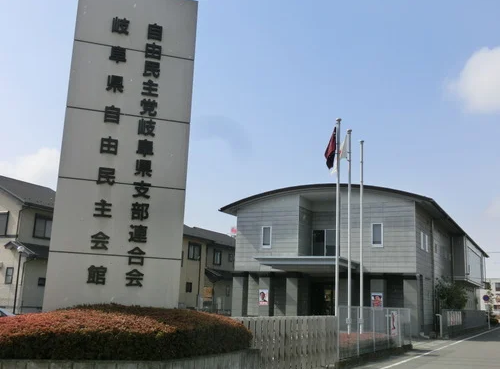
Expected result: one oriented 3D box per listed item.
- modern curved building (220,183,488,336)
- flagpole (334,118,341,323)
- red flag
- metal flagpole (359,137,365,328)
[{"bbox_3d":[12.970,8.595,53.564,15.600,9.800,43.500,-4,-13,27],"label":"modern curved building"},{"bbox_3d":[3.320,1.630,20.587,0.170,8.600,0.170,-4,-13,27],"label":"flagpole"},{"bbox_3d":[3.073,-1.371,20.900,0.500,1.580,0.300,1,-12,8],"label":"red flag"},{"bbox_3d":[4.750,2.255,23.266,0.170,8.600,0.170,-4,-13,27],"label":"metal flagpole"}]

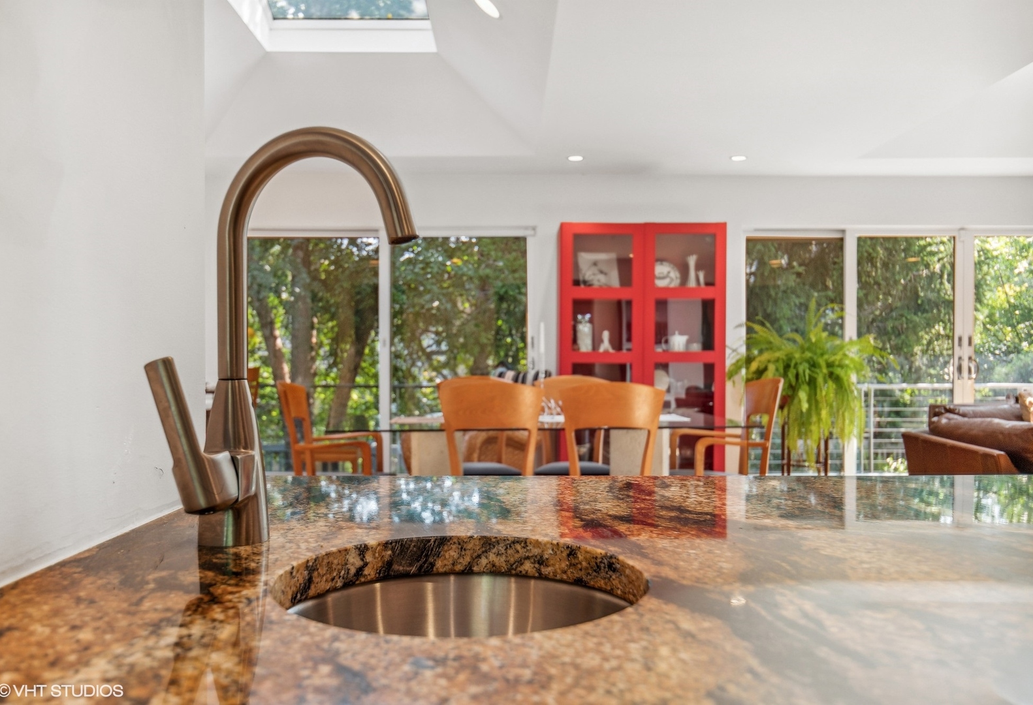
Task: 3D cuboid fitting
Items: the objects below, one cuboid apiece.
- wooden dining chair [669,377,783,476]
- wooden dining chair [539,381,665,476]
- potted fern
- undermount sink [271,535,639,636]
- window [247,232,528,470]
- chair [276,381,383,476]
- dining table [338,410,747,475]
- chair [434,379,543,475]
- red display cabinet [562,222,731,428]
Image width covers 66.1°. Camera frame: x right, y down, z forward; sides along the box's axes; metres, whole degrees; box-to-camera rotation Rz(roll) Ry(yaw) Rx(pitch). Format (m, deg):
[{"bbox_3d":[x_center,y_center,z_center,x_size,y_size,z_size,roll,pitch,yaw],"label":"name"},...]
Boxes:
[{"bbox_3d":[1.120,0.620,4.330,0.520,0.960,0.540,0,0,-4],"label":"wooden dining chair"},{"bbox_3d":[0.430,0.620,3.820,0.480,0.960,0.520,0,0,-4],"label":"wooden dining chair"},{"bbox_3d":[1.950,0.200,5.300,1.090,1.120,1.020,0,0,0],"label":"potted fern"},{"bbox_3d":[-0.045,0.275,0.660,0.310,0.190,0.300,0,0,0],"label":"undermount sink"},{"bbox_3d":[-1.050,0.080,6.220,2.360,2.060,0.100,0,0,0],"label":"window"},{"bbox_3d":[-0.975,0.620,4.180,0.520,0.960,0.540,0,0,-4],"label":"chair"},{"bbox_3d":[0.120,0.730,4.330,2.080,0.740,1.100,0,0,-4],"label":"dining table"},{"bbox_3d":[-0.130,0.620,3.800,0.480,0.960,0.520,0,0,-4],"label":"chair"},{"bbox_3d":[0.920,0.080,5.960,1.200,2.030,0.420,0,0,0],"label":"red display cabinet"}]

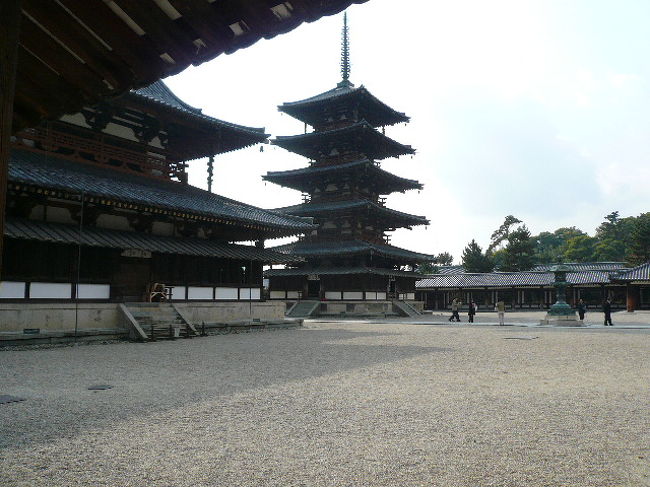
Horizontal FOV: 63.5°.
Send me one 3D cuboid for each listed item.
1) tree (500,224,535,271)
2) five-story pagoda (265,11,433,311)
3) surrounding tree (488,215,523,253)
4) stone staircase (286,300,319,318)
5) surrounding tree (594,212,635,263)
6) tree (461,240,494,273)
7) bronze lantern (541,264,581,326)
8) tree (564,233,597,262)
[{"bbox_3d":[32.124,3.911,87.077,5.790,14.250,5.790,-2,-6,20],"label":"tree"},{"bbox_3d":[2.246,-8.996,56.111,14.300,33.000,14.300,-4,-7,34],"label":"five-story pagoda"},{"bbox_3d":[31.562,3.164,91.176,6.070,16.570,6.070,-2,-6,19],"label":"surrounding tree"},{"bbox_3d":[-1.973,6.057,48.385,2.650,1.350,1.750,-4,-7,34],"label":"stone staircase"},{"bbox_3d":[60.164,2.723,108.328,8.320,19.280,8.320,-3,-7,29],"label":"surrounding tree"},{"bbox_3d":[25.367,5.231,86.937,5.780,11.520,5.780,-1,-6,16],"label":"tree"},{"bbox_3d":[15.635,3.417,34.842,2.350,4.300,2.350,-4,-7,34],"label":"bronze lantern"},{"bbox_3d":[51.872,5.365,106.039,7.310,14.460,7.310,-3,-7,26],"label":"tree"}]

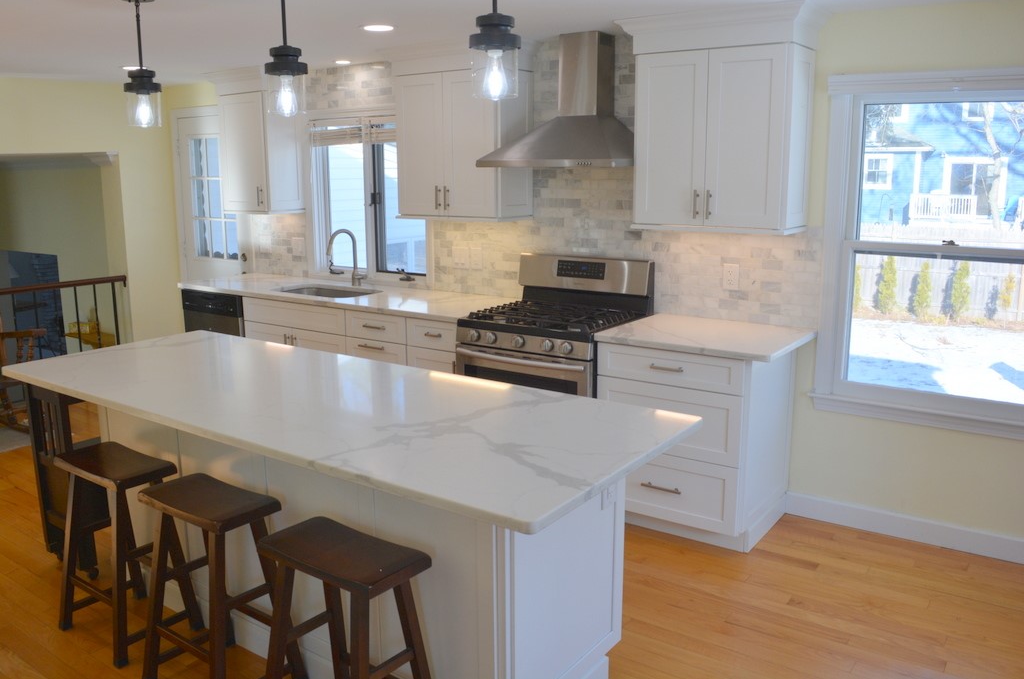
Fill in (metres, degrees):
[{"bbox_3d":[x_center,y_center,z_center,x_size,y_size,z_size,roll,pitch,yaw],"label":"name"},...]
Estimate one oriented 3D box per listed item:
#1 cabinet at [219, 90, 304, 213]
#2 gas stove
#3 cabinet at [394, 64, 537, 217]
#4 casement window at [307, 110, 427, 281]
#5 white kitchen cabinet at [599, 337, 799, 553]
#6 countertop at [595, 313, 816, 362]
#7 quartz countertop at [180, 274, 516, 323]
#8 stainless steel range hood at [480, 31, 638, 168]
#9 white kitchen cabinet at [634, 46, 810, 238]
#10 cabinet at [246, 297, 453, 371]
[{"bbox_3d":[-1.711,-1.256,5.249,0.441,0.760,0.330,8,14,34],"label":"cabinet"},{"bbox_3d":[0.225,0.195,3.967,0.767,1.181,0.680,8,14,34],"label":"gas stove"},{"bbox_3d":[-0.271,-1.069,4.274,0.708,0.790,0.330,8,14,34],"label":"cabinet"},{"bbox_3d":[-0.942,-0.945,5.010,1.027,1.025,0.090,8,14,34],"label":"casement window"},{"bbox_3d":[0.873,0.420,3.615,0.702,0.877,0.610,8,14,34],"label":"white kitchen cabinet"},{"bbox_3d":[0.879,-0.018,3.489,0.776,0.033,0.655,8,14,34],"label":"countertop"},{"bbox_3d":[-1.085,-0.286,4.816,2.424,0.033,0.655,8,14,34],"label":"quartz countertop"},{"bbox_3d":[0.278,-1.168,3.756,0.760,0.638,0.506,8,14,34],"label":"stainless steel range hood"},{"bbox_3d":[0.934,-0.885,3.465,0.709,0.780,0.330,8,14,34],"label":"white kitchen cabinet"},{"bbox_3d":[-0.816,0.191,4.750,1.798,0.877,0.620,8,14,34],"label":"cabinet"}]

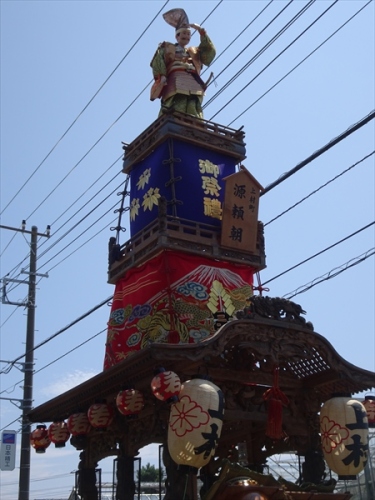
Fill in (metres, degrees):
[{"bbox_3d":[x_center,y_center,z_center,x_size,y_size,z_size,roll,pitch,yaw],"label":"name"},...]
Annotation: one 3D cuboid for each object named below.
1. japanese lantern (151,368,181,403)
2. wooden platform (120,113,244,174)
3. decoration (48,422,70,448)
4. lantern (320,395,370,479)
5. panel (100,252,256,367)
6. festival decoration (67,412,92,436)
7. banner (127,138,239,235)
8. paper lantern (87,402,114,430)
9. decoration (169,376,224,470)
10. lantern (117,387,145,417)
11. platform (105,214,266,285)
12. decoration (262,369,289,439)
[{"bbox_3d":[-0.182,1.176,6.260,0.260,0.325,0.260,-20,-22,-4],"label":"japanese lantern"},{"bbox_3d":[-0.048,-1.183,8.905,1.127,0.359,1.087,12,-26,-32],"label":"wooden platform"},{"bbox_3d":[-1.531,2.210,8.650,0.260,0.325,0.260,12,-26,-31],"label":"decoration"},{"bbox_3d":[1.544,1.827,7.057,0.477,0.830,0.477,9,-25,-26],"label":"lantern"},{"bbox_3d":[-0.035,0.848,8.591,1.320,1.170,1.300,12,-26,-31],"label":"panel"},{"bbox_3d":[-1.230,1.971,8.150,0.260,0.325,0.260,12,-26,-31],"label":"festival decoration"},{"bbox_3d":[-0.026,-0.538,8.653,0.994,1.127,0.963,12,-26,-32],"label":"banner"},{"bbox_3d":[-0.822,1.574,6.826,0.243,0.272,0.243,-2,-22,0],"label":"paper lantern"},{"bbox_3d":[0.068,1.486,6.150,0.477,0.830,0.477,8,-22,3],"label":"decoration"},{"bbox_3d":[-0.502,1.342,6.355,0.243,0.272,0.243,3,-23,-14],"label":"lantern"},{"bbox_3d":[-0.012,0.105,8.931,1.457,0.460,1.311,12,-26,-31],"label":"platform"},{"bbox_3d":[0.803,1.401,6.591,0.246,0.676,0.154,12,-26,-32],"label":"decoration"}]

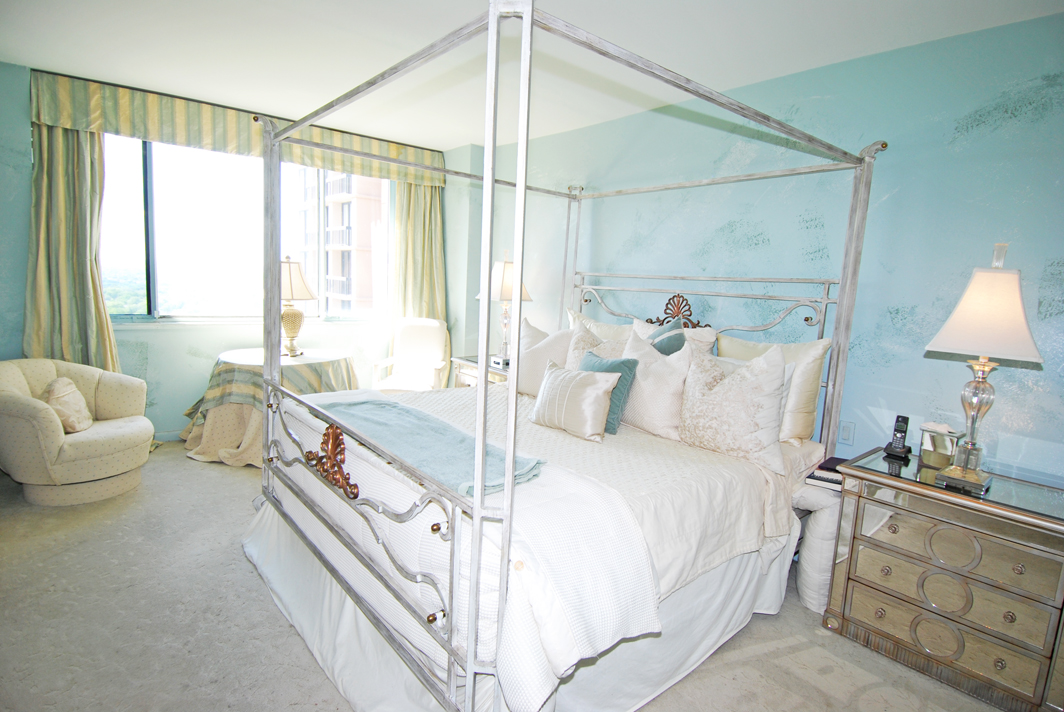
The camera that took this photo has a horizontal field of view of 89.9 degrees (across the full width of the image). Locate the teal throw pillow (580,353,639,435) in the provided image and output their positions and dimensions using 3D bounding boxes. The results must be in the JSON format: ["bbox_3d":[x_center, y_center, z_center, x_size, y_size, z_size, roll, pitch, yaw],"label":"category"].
[{"bbox_3d":[0.406,0.183,2.818,0.150,0.410,0.400,22,-7,-42],"label":"teal throw pillow"}]

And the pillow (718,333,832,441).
[{"bbox_3d":[1.239,0.154,2.874,0.190,0.540,0.620,15,-3,-42],"label":"pillow"}]

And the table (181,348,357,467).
[{"bbox_3d":[-2.043,0.366,4.496,1.360,0.710,1.360,-4,10,-41],"label":"table"}]

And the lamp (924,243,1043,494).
[{"bbox_3d":[1.799,0.042,2.123,0.370,0.950,0.370,-4,10,-41],"label":"lamp"}]

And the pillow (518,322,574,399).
[{"bbox_3d":[0.105,0.021,3.537,0.180,0.520,0.520,19,-5,-42],"label":"pillow"}]

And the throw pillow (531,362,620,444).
[{"bbox_3d":[0.238,0.209,2.726,0.510,0.360,0.150,10,-11,42],"label":"throw pillow"}]

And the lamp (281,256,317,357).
[{"bbox_3d":[-2.041,-0.421,4.530,0.440,0.830,0.440,-4,10,-41],"label":"lamp"}]

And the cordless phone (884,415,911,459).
[{"bbox_3d":[1.736,0.375,2.526,0.100,0.178,0.090,-2,9,-36],"label":"cordless phone"}]

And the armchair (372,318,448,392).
[{"bbox_3d":[-1.145,0.204,4.980,0.640,1.000,0.720,3,7,3],"label":"armchair"}]

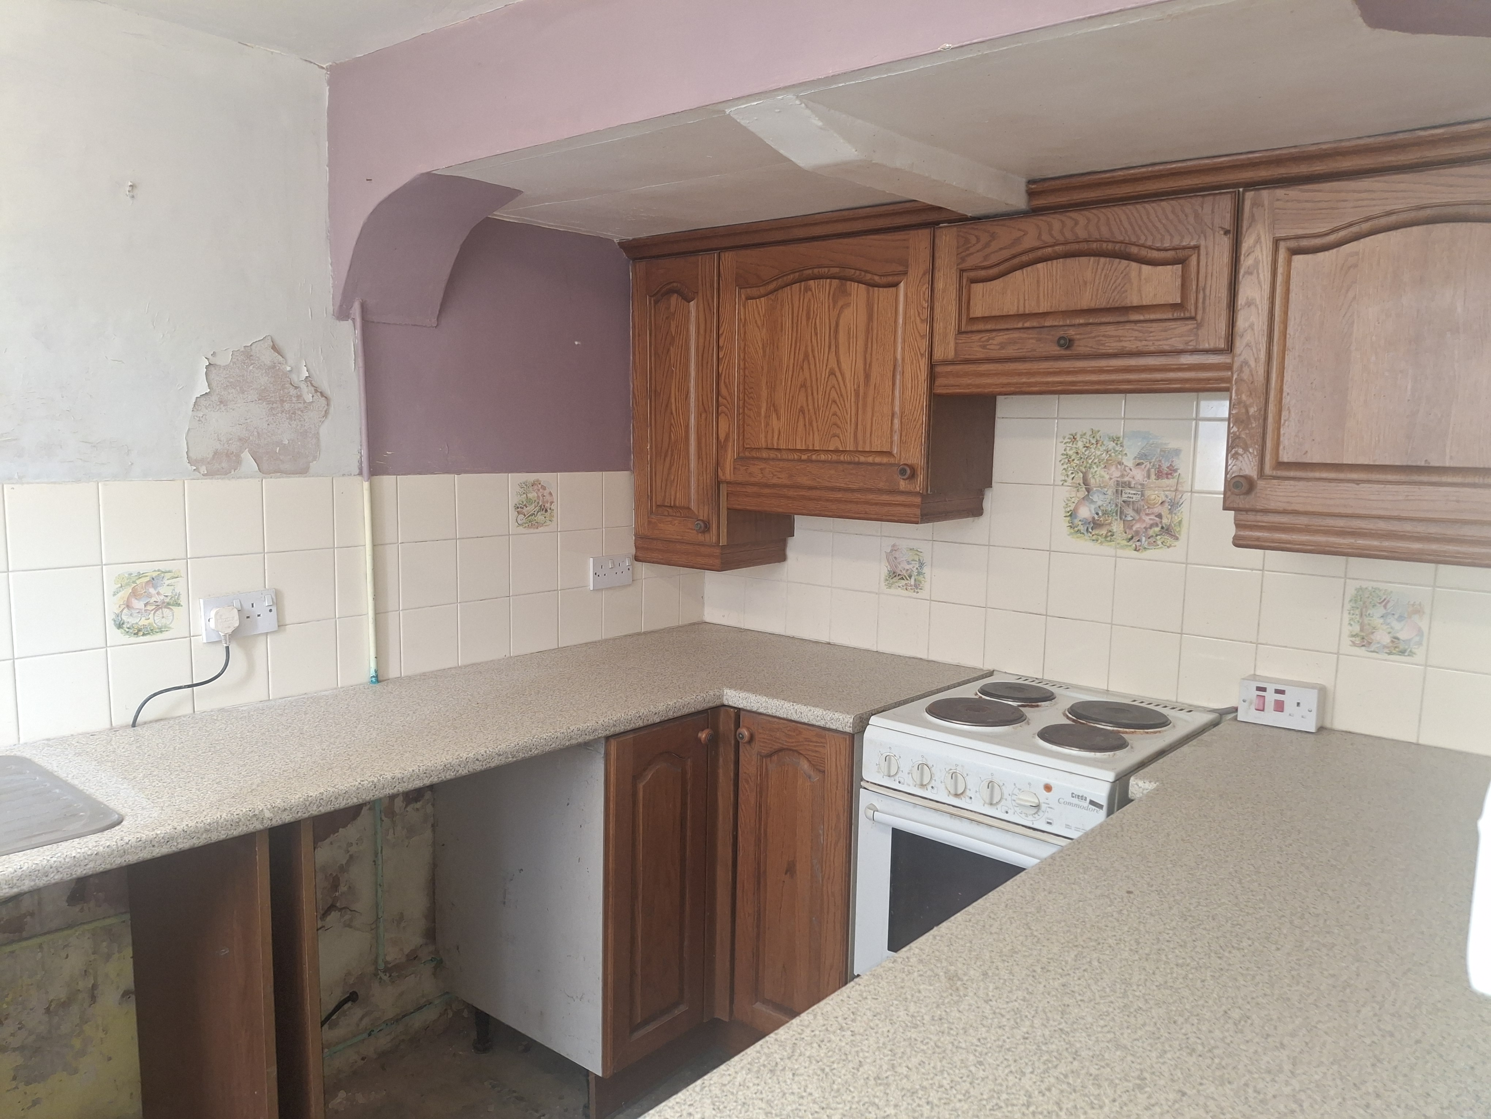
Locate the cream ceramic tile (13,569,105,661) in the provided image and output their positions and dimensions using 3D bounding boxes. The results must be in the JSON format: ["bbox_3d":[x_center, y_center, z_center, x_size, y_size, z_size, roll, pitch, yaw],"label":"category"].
[{"bbox_3d":[-1.230,0.091,1.925,0.010,0.151,0.151,7,9,40],"label":"cream ceramic tile"}]

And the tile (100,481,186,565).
[{"bbox_3d":[-1.116,-0.069,1.999,0.009,0.149,0.149,7,9,41],"label":"tile"}]

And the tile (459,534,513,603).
[{"bbox_3d":[-0.637,0.022,2.613,0.010,0.151,0.151,7,9,40],"label":"tile"}]

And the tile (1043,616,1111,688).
[{"bbox_3d":[0.746,0.210,2.422,0.150,0.147,0.008,7,9,40],"label":"tile"}]

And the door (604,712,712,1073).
[{"bbox_3d":[-0.186,0.689,2.267,0.025,0.712,0.285,7,9,40],"label":"door"}]

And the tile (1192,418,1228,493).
[{"bbox_3d":[1.006,-0.211,2.227,0.150,0.150,0.007,7,9,39],"label":"tile"}]

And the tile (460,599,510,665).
[{"bbox_3d":[-0.639,0.174,2.631,0.010,0.151,0.151,7,9,40],"label":"tile"}]

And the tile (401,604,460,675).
[{"bbox_3d":[-0.731,0.183,2.488,0.009,0.148,0.149,7,9,41],"label":"tile"}]

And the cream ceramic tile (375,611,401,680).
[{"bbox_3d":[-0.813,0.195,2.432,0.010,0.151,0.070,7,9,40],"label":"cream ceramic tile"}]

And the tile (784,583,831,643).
[{"bbox_3d":[0.173,0.143,2.917,0.149,0.147,0.009,7,9,39],"label":"tile"}]

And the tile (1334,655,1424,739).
[{"bbox_3d":[1.235,0.269,2.097,0.151,0.151,0.010,7,9,39],"label":"tile"}]

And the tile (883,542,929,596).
[{"bbox_3d":[0.415,0.022,2.748,0.150,0.150,0.007,7,9,39],"label":"tile"}]

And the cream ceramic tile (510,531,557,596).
[{"bbox_3d":[-0.536,0.010,2.728,0.010,0.151,0.151,7,9,40],"label":"cream ceramic tile"}]

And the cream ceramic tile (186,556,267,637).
[{"bbox_3d":[-1.022,0.068,2.130,0.009,0.149,0.149,7,9,41],"label":"cream ceramic tile"}]

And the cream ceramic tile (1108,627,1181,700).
[{"bbox_3d":[0.862,0.225,2.325,0.150,0.147,0.008,7,9,40],"label":"cream ceramic tile"}]

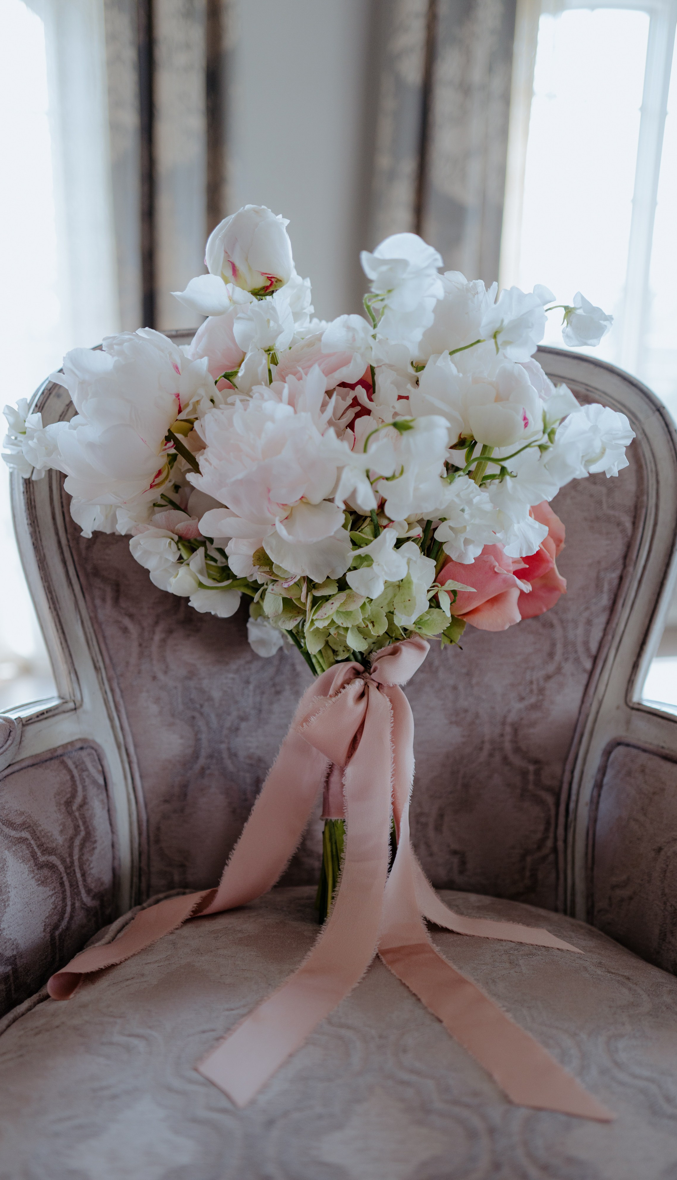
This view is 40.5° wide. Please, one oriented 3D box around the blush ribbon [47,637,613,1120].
[{"bbox_3d":[-0.004,0.198,0.697,0.440,0.285,0.220,1,14,-2],"label":"blush ribbon"}]

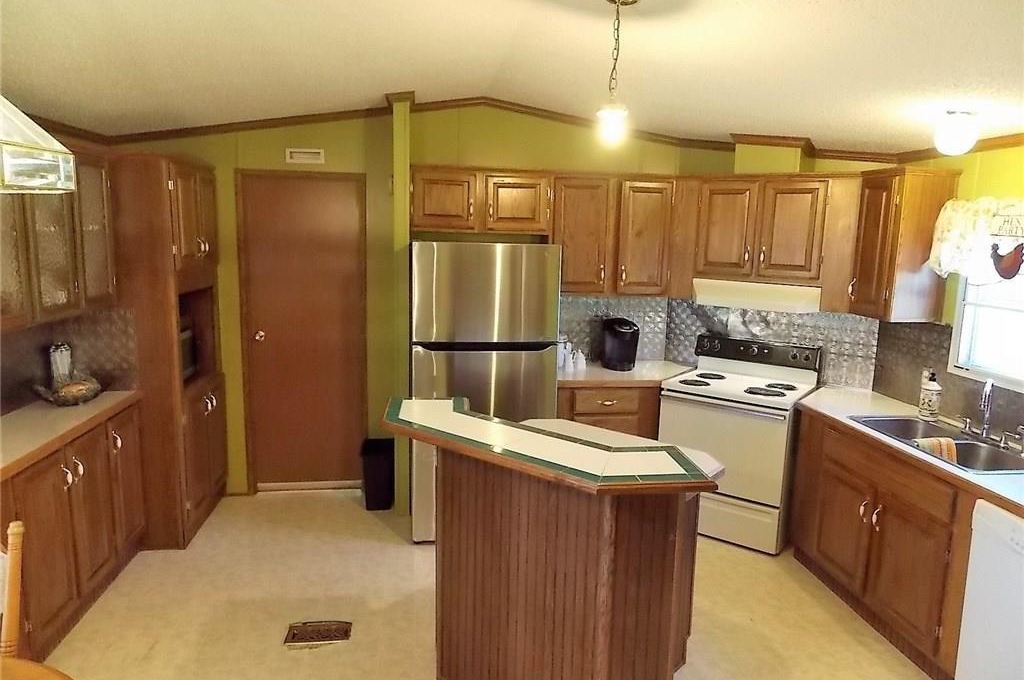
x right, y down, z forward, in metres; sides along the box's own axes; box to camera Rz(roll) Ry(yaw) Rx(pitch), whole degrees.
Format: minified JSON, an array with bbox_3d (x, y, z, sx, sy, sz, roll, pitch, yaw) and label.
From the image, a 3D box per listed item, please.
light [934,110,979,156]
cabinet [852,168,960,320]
[{"bbox_3d":[1.986,-0.904,3.049,0.165,0.185,0.165,0,8,-6],"label":"light"},{"bbox_3d":[2.065,-0.494,3.602,0.315,0.765,0.335,0,8,-6],"label":"cabinet"}]

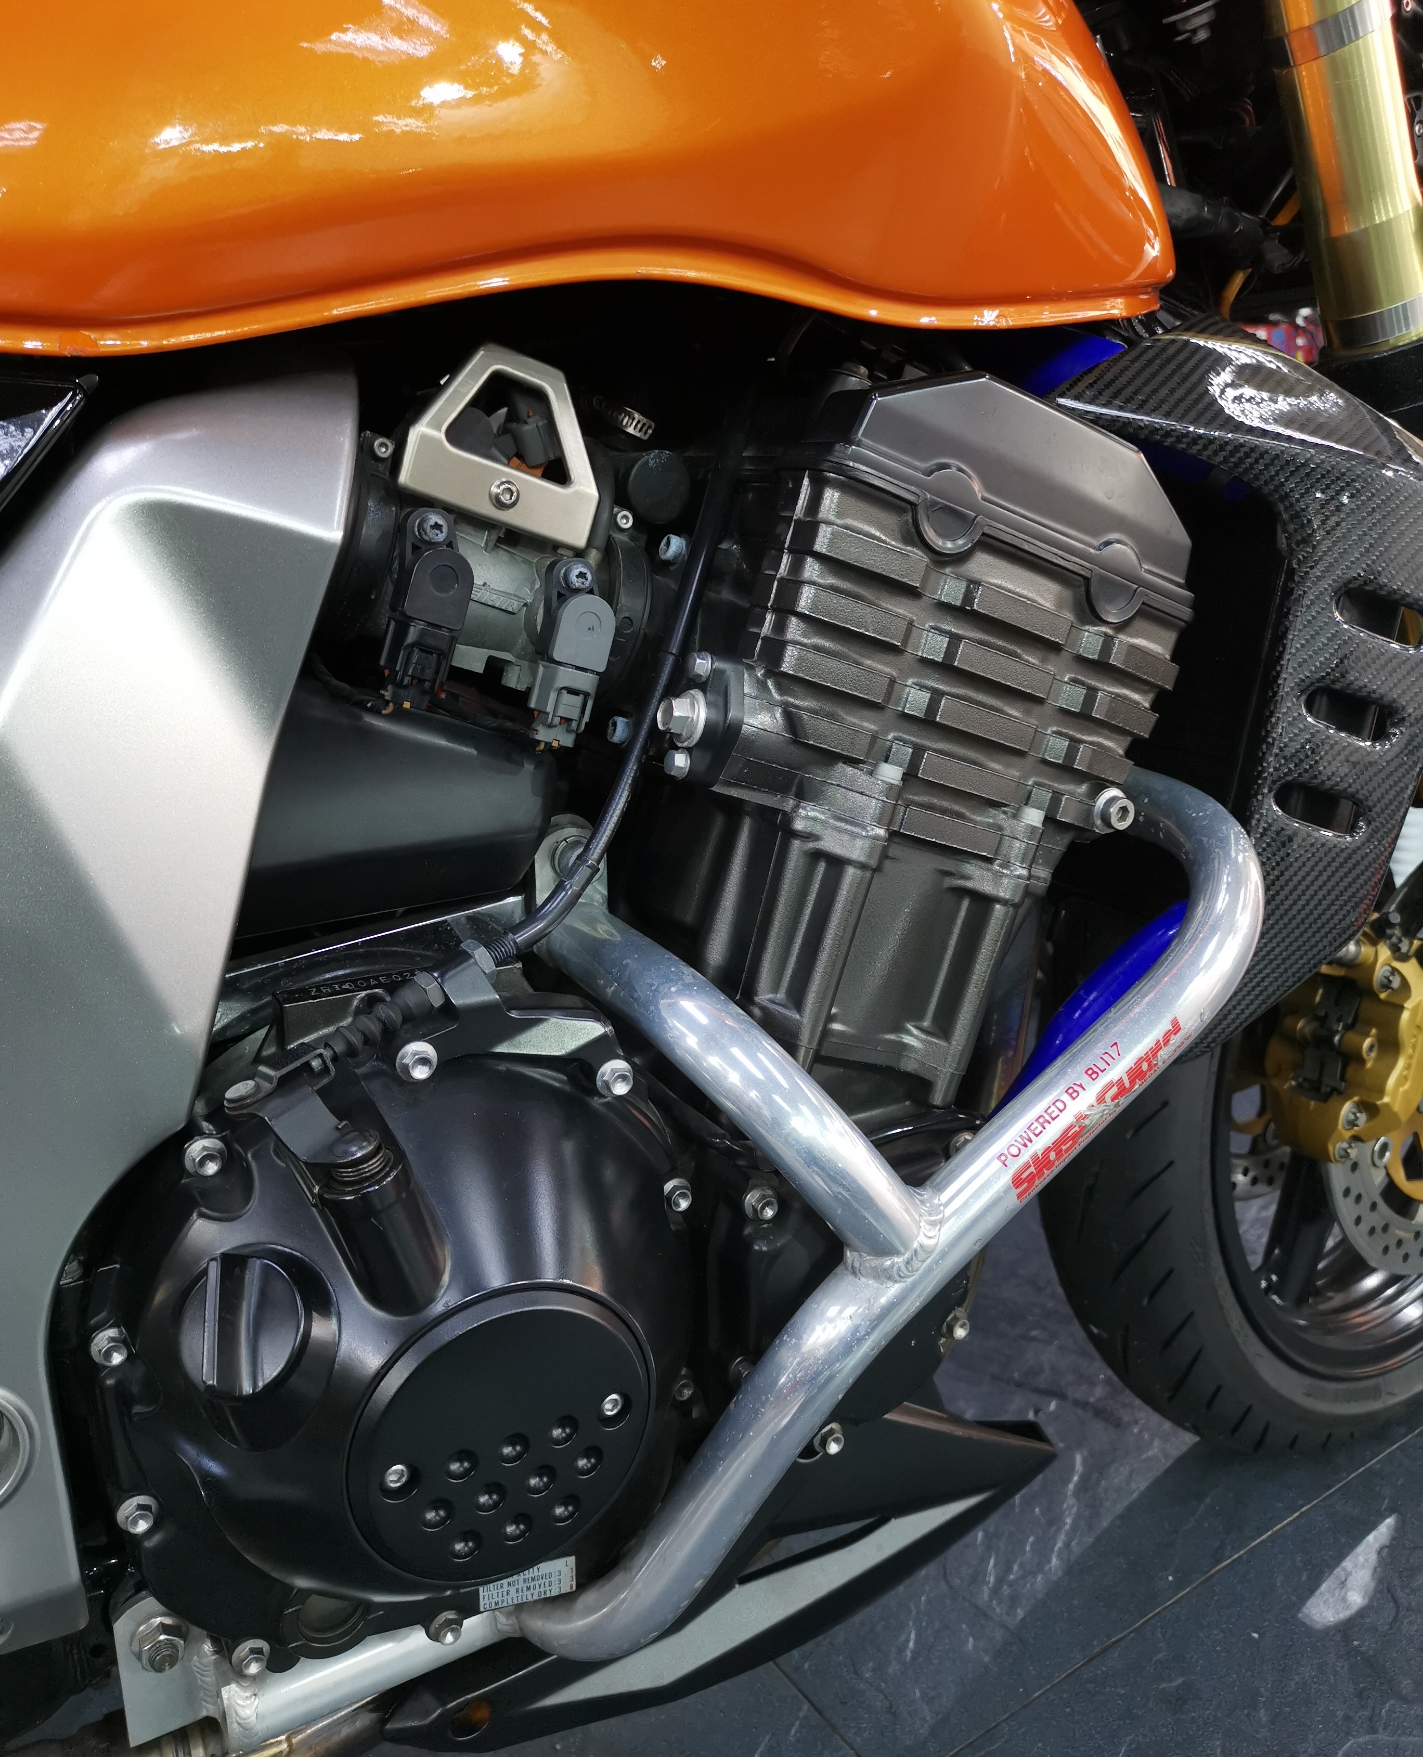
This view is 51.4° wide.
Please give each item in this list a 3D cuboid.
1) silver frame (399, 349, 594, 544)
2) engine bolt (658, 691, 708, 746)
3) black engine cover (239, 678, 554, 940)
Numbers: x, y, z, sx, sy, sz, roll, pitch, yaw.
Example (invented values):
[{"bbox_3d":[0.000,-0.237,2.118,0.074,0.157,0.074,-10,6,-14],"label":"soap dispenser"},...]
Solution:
[{"bbox_3d":[-0.067,-0.143,0.488,0.069,0.052,0.020,12,5,-30],"label":"silver frame"},{"bbox_3d":[-0.010,-0.056,0.520,0.013,0.020,0.020,5,9,-31],"label":"engine bolt"},{"bbox_3d":[-0.121,-0.031,0.519,0.130,0.082,0.058,-5,14,-28],"label":"black engine cover"}]

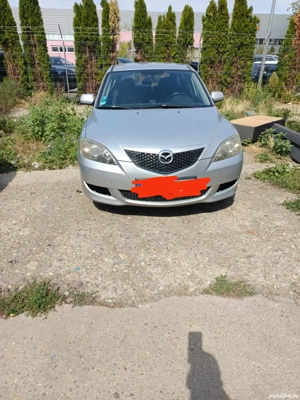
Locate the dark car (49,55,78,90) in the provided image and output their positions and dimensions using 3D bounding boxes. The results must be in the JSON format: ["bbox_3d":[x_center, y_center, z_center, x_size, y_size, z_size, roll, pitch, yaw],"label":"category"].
[{"bbox_3d":[-5.367,-6.342,14.114,1.780,1.480,4.250,-20,33,-33],"label":"dark car"}]

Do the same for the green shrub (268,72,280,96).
[{"bbox_3d":[5.382,-5.013,12.036,0.550,1.000,0.550,0,27,0],"label":"green shrub"}]

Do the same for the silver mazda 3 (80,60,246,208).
[{"bbox_3d":[0.054,-1.352,4.310,1.820,1.460,4.400,-1,27,-2],"label":"silver mazda 3"}]

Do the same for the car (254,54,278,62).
[{"bbox_3d":[8.398,-10.373,21.650,4.400,1.520,1.780,15,30,26],"label":"car"}]

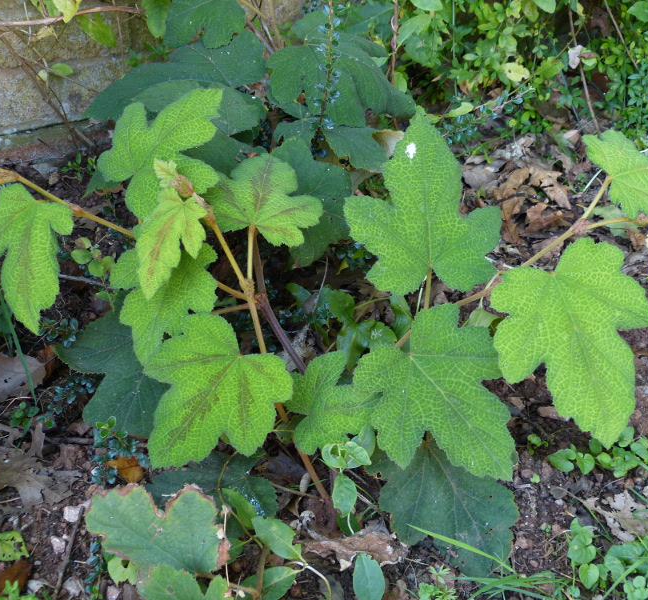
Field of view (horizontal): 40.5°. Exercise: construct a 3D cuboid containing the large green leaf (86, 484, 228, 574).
[{"bbox_3d":[-0.127,0.173,0.665,0.100,0.030,0.086,-11,53,-9],"label":"large green leaf"}]

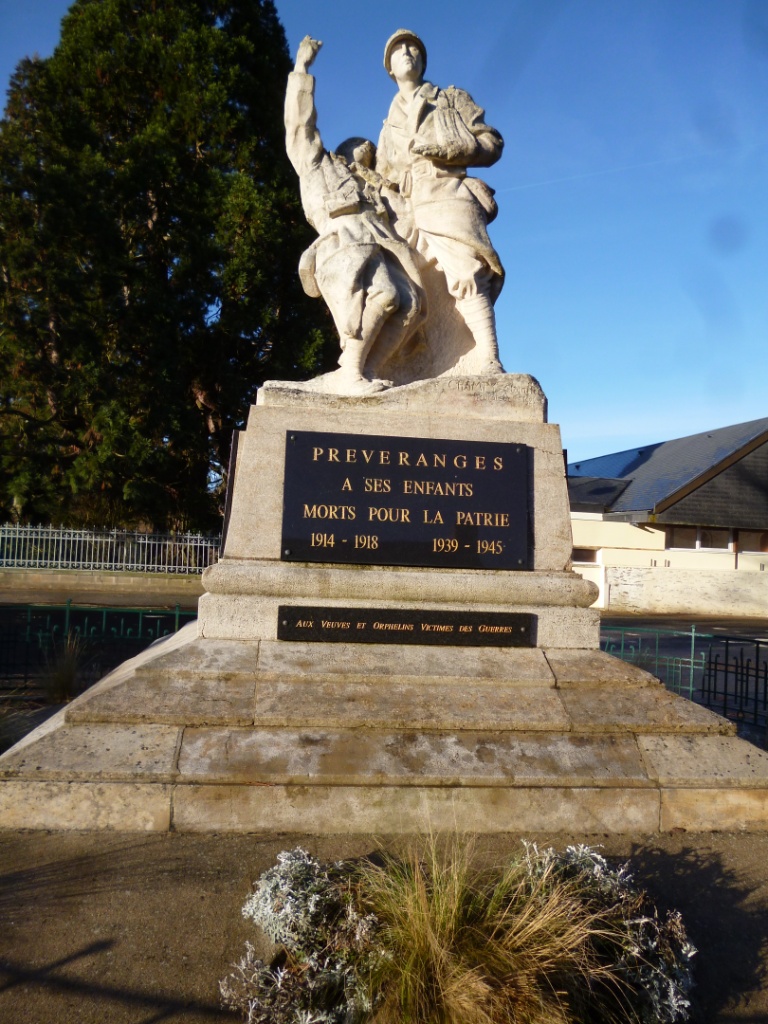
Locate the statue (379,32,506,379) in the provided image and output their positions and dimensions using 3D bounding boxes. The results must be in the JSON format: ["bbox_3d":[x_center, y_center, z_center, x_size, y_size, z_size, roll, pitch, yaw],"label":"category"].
[{"bbox_3d":[0.340,-1.758,4.712,0.580,1.900,0.590,1,-4,20],"label":"statue"}]

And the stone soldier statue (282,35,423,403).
[{"bbox_3d":[-0.162,-1.585,4.455,0.520,1.860,0.600,5,-4,-34],"label":"stone soldier statue"}]

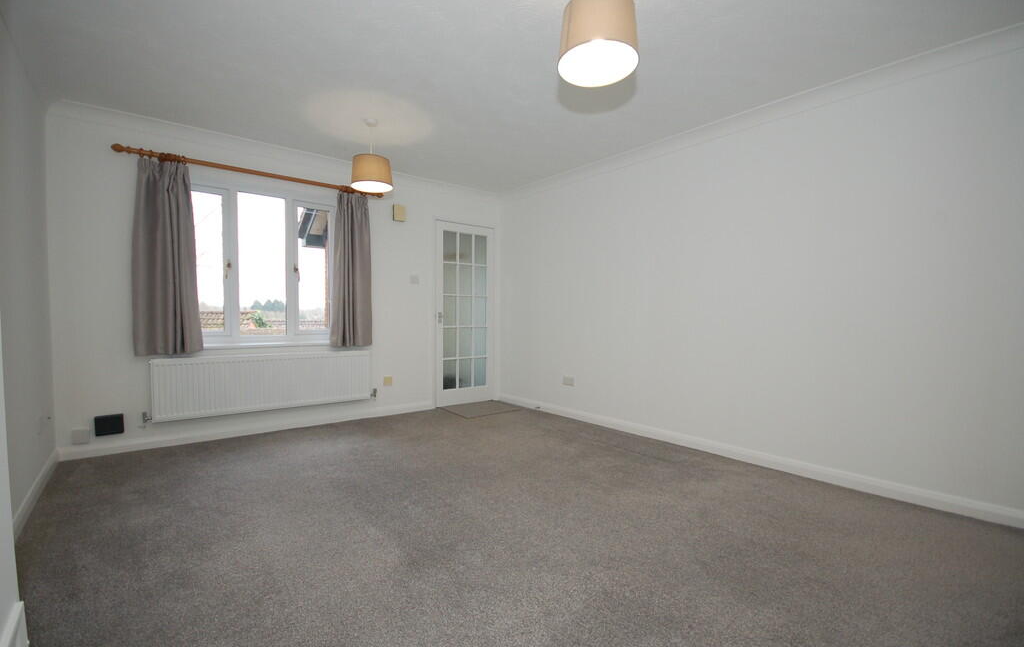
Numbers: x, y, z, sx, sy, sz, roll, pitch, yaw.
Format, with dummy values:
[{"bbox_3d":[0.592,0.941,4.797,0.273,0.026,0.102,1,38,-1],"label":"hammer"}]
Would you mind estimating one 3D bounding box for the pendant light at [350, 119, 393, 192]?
[{"bbox_3d":[-0.984,-1.195,2.996,0.282,0.471,0.282,-1,2,-39],"label":"pendant light"}]

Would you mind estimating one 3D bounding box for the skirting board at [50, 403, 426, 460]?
[{"bbox_3d":[-1.921,0.867,3.697,2.793,0.095,0.020,-1,2,-39],"label":"skirting board"}]

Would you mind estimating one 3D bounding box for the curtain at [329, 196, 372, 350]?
[{"bbox_3d":[-1.476,-0.484,3.900,0.373,1.390,0.120,-1,2,-39],"label":"curtain"}]

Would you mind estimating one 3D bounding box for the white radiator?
[{"bbox_3d":[-1.973,0.488,3.558,1.585,0.460,0.090,-1,2,-39],"label":"white radiator"}]

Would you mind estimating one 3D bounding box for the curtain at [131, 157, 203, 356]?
[{"bbox_3d":[-2.491,-0.462,3.088,0.396,1.380,0.120,-1,2,-39],"label":"curtain"}]

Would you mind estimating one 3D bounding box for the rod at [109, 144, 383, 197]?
[{"bbox_3d":[-1.971,-1.210,3.483,1.907,0.070,0.090,-1,2,-39],"label":"rod"}]

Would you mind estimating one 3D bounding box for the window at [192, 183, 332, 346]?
[{"bbox_3d":[-2.092,-0.455,3.594,1.235,1.260,0.090,-1,2,-39],"label":"window"}]

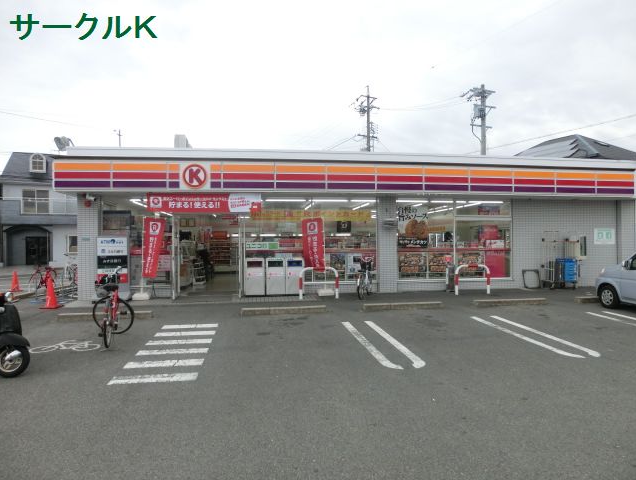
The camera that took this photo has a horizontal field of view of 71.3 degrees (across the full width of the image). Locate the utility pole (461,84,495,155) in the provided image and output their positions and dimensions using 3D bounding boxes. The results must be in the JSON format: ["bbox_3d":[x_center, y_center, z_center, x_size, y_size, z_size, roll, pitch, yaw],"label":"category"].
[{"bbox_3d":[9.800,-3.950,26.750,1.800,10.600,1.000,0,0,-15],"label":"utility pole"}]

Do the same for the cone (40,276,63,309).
[{"bbox_3d":[-6.150,1.215,10.250,0.380,0.700,0.380,0,0,-8],"label":"cone"}]

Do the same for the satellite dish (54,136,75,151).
[{"bbox_3d":[-6.860,-2.610,12.000,0.440,0.400,0.420,0,0,-32],"label":"satellite dish"}]

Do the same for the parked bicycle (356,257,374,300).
[{"bbox_3d":[1.200,0.955,11.390,0.500,1.050,1.650,0,0,17],"label":"parked bicycle"}]

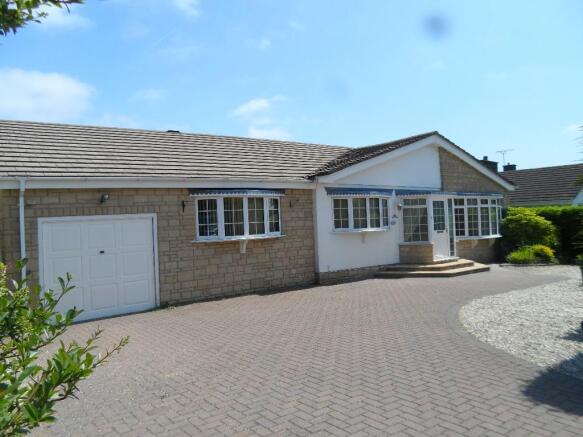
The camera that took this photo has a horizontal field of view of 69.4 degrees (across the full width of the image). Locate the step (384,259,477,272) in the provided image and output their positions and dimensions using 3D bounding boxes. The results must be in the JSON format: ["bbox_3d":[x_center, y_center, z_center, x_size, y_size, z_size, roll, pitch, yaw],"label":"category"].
[{"bbox_3d":[4.553,1.556,13.880,3.200,0.160,1.450,-3,1,-37],"label":"step"}]

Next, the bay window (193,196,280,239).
[{"bbox_3d":[-1.197,0.011,10.471,2.450,1.060,0.400,-3,1,-37],"label":"bay window"}]

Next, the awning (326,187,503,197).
[{"bbox_3d":[4.717,-0.839,14.424,8.700,0.320,0.950,-3,1,-37],"label":"awning"}]

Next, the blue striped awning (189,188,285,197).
[{"bbox_3d":[-1.190,-0.630,10.423,2.710,0.240,0.400,-3,1,-37],"label":"blue striped awning"}]

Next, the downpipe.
[{"bbox_3d":[-4.901,0.663,7.718,0.090,2.820,0.120,-3,1,-37],"label":"downpipe"}]

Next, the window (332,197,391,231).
[{"bbox_3d":[2.292,-0.140,12.942,2.500,1.040,0.370,-3,1,-37],"label":"window"}]

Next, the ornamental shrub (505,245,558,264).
[{"bbox_3d":[9.064,1.341,15.900,1.850,0.750,1.350,-2,1,30],"label":"ornamental shrub"}]

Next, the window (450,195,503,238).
[{"bbox_3d":[7.038,-0.023,15.970,3.200,1.540,0.600,-3,1,-37],"label":"window"}]

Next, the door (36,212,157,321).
[{"bbox_3d":[-3.870,0.983,8.655,2.270,2.080,0.100,-3,1,-37],"label":"door"}]

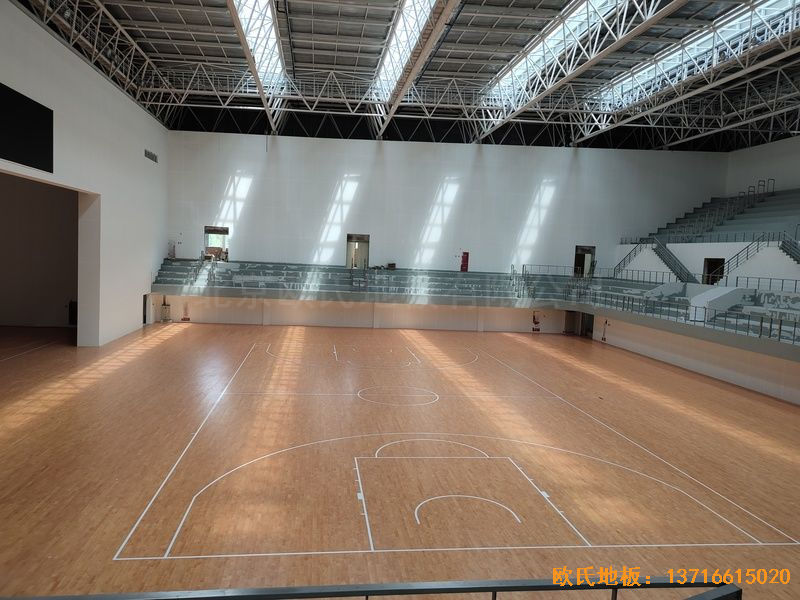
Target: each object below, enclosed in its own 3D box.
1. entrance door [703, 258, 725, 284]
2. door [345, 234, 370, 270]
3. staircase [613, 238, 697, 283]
[{"bbox_3d":[22.559,-1.913,43.212,0.200,2.080,2.150,2,4,-8],"label":"entrance door"},{"bbox_3d":[-3.724,-4.315,53.833,2.030,3.030,0.200,2,4,-8],"label":"door"},{"bbox_3d":[21.011,-3.300,49.597,1.400,3.700,10.900,2,4,-8],"label":"staircase"}]

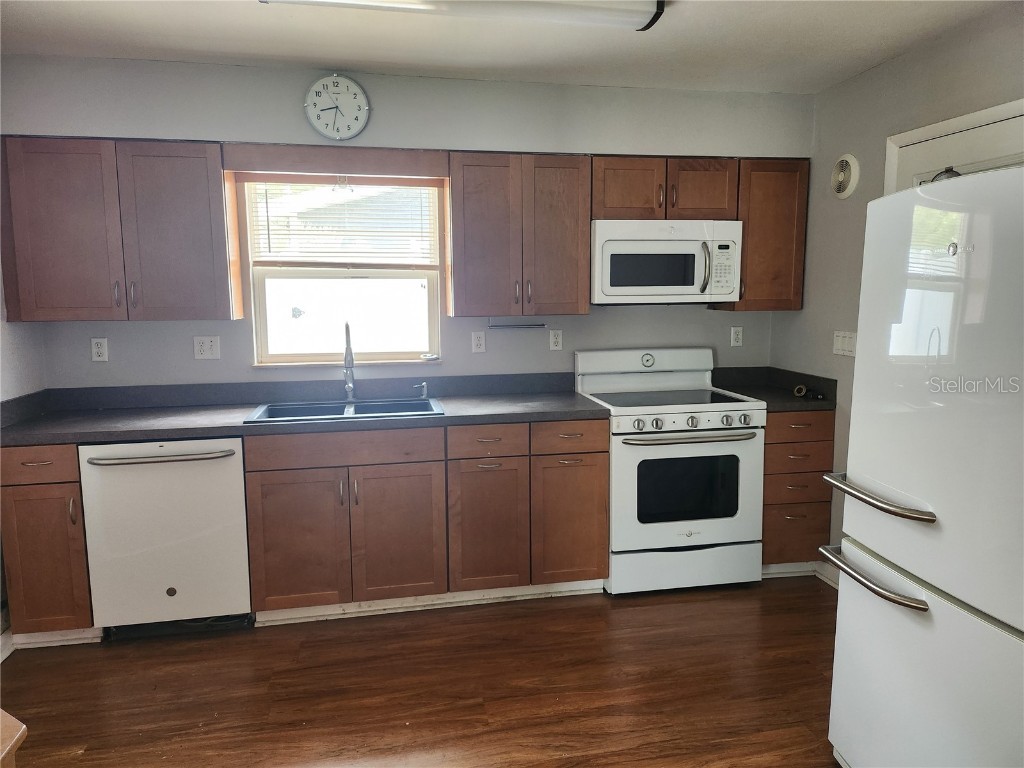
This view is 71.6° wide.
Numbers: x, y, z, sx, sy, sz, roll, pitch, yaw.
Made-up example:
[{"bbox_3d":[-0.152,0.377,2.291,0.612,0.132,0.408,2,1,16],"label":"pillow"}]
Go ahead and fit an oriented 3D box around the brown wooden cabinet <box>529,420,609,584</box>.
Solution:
[{"bbox_3d":[0.208,0.512,3.560,0.377,0.764,0.630,-2,7,-11],"label":"brown wooden cabinet"}]

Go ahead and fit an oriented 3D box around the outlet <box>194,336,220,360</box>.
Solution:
[{"bbox_3d":[-1.486,-0.174,3.467,0.116,0.113,0.012,-2,7,-11],"label":"outlet"}]

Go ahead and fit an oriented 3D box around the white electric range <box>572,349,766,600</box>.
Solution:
[{"bbox_3d":[0.781,0.407,3.622,0.764,1.120,0.675,-2,7,-11],"label":"white electric range"}]

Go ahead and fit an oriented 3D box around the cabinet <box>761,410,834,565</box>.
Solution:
[{"bbox_3d":[1.352,0.477,3.801,0.379,0.759,0.611,-2,7,-11],"label":"cabinet"}]

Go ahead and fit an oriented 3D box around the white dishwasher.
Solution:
[{"bbox_3d":[-1.476,0.585,3.211,0.614,0.769,0.611,-2,7,-11],"label":"white dishwasher"}]

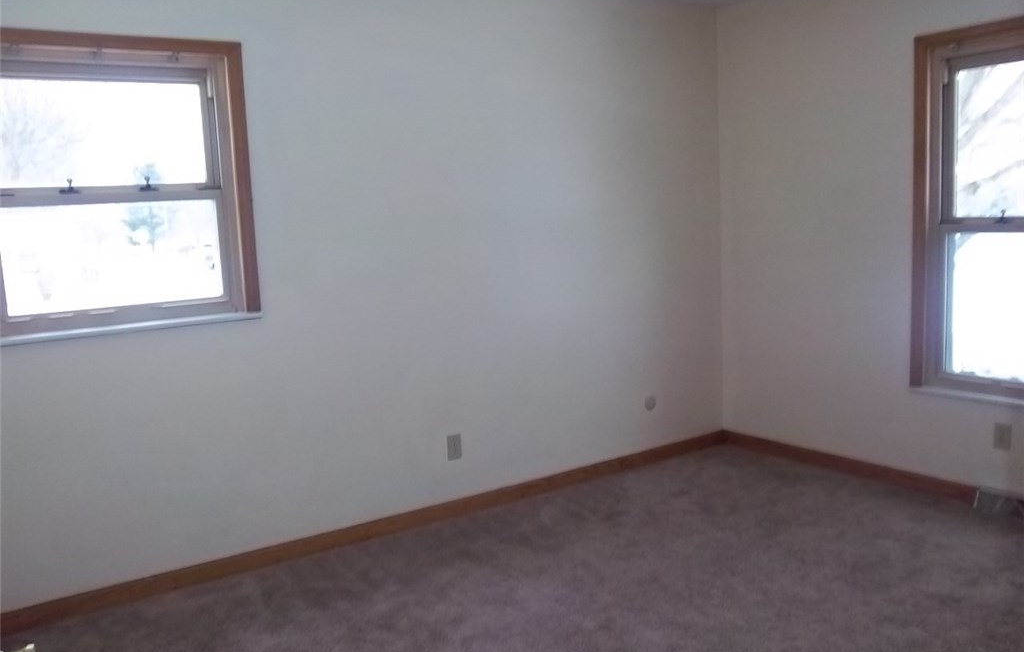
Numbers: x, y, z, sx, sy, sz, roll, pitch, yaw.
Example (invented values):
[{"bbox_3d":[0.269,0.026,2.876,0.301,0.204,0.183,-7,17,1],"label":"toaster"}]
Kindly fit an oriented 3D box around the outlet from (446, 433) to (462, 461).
[{"bbox_3d":[-0.261,0.558,3.802,0.070,0.115,0.010,-8,9,-33],"label":"outlet"}]

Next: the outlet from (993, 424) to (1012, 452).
[{"bbox_3d":[2.062,0.468,3.484,0.010,0.115,0.070,-8,9,-33],"label":"outlet"}]

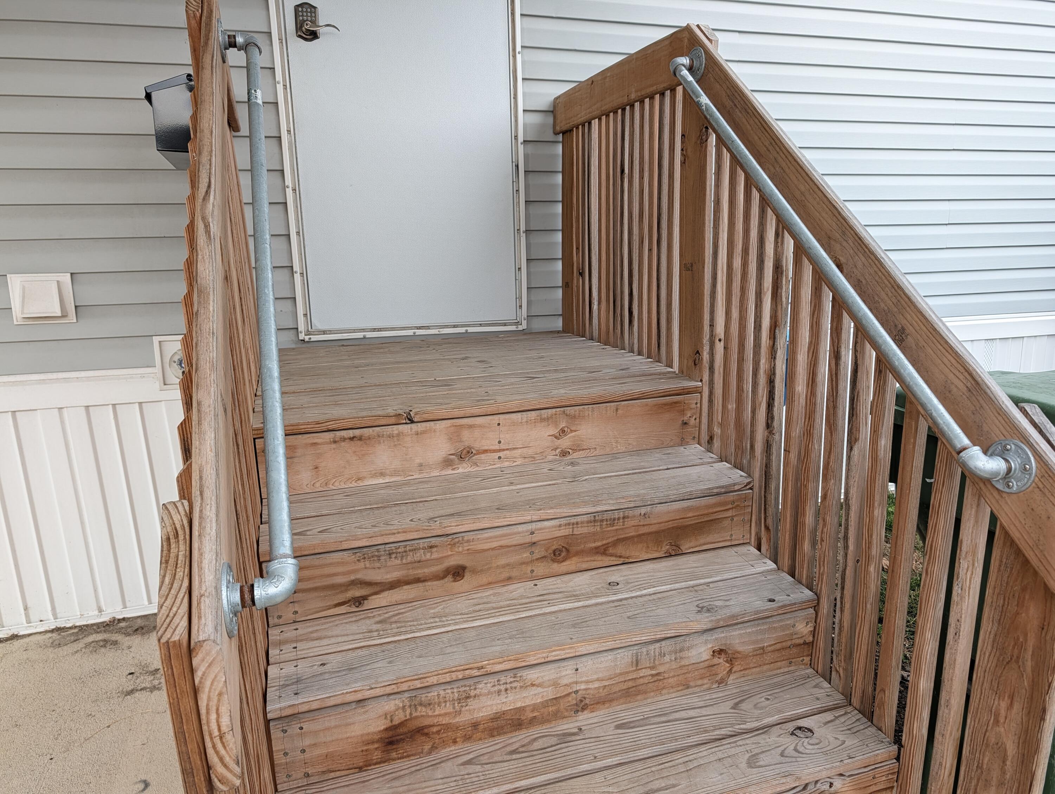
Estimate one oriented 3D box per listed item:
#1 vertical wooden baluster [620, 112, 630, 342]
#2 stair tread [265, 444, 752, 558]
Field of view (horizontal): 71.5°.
[{"bbox_3d":[0.360,-0.585,2.641,0.036,0.950,0.036,-6,14,-17],"label":"vertical wooden baluster"},{"bbox_3d":[-0.036,0.269,1.992,1.299,0.038,0.314,-5,14,-17],"label":"stair tread"}]

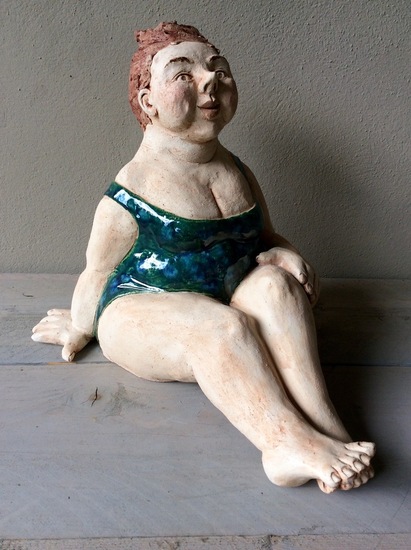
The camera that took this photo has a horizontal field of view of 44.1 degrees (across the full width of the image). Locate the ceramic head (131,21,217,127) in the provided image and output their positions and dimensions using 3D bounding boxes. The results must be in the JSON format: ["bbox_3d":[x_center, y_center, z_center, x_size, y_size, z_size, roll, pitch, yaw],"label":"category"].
[{"bbox_3d":[-0.016,-0.152,0.402,0.082,0.096,0.088,-17,21,-31],"label":"ceramic head"}]

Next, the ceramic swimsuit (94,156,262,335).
[{"bbox_3d":[-0.021,-0.015,0.493,0.152,0.188,0.130,-21,37,-36],"label":"ceramic swimsuit"}]

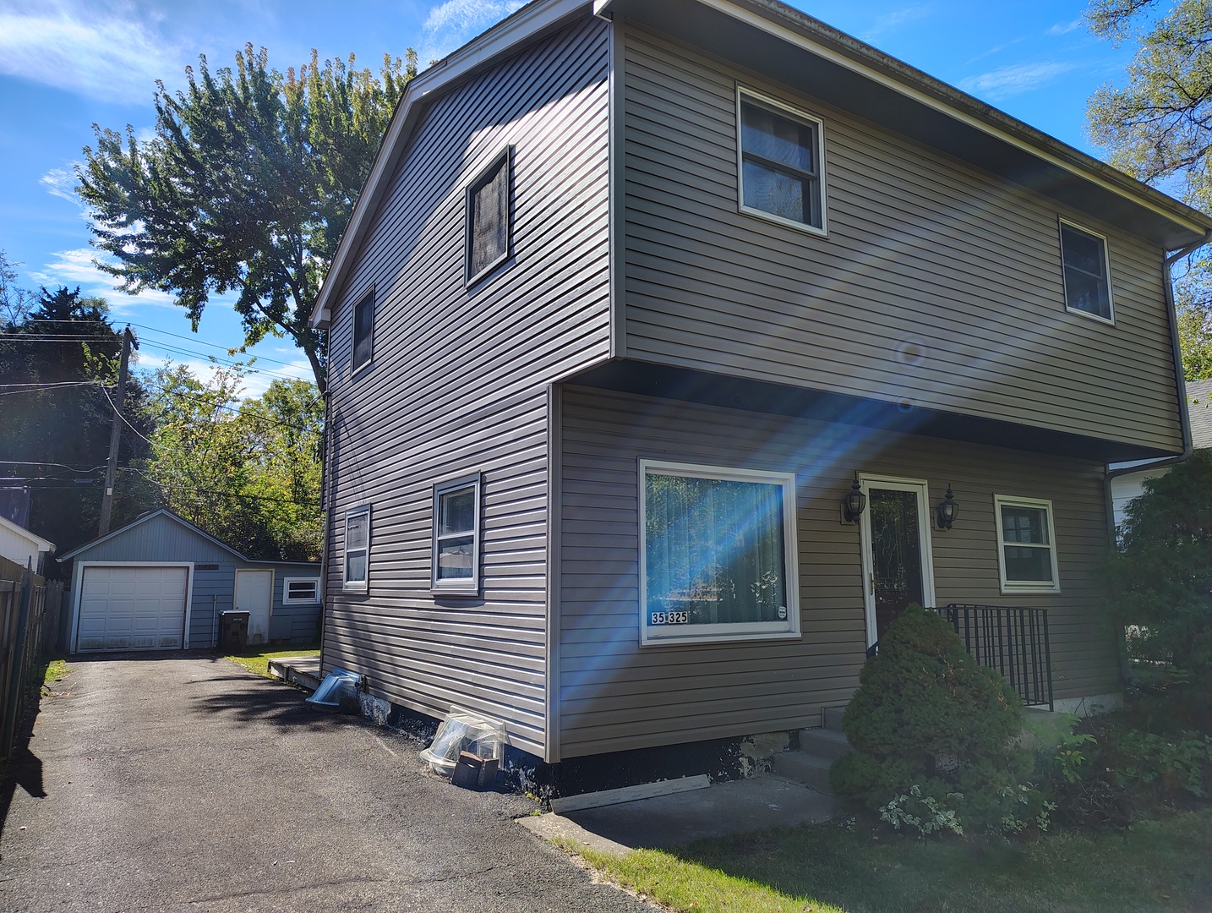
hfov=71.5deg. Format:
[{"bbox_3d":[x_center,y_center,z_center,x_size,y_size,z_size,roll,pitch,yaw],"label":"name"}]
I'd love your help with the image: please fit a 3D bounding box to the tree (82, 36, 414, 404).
[{"bbox_3d":[-8.865,-3.404,25.334,12.400,17.700,12.000,6,-10,-31],"label":"tree"}]

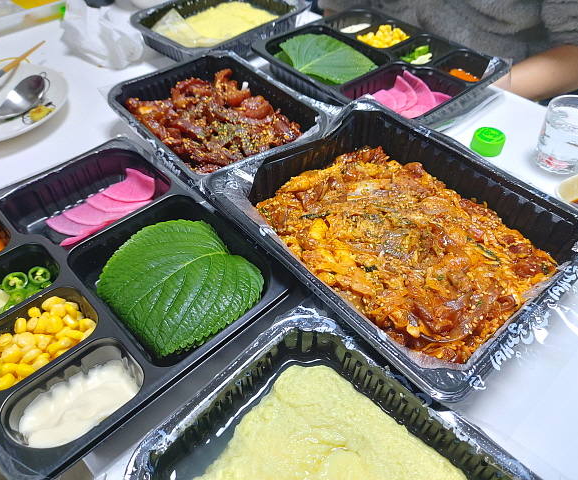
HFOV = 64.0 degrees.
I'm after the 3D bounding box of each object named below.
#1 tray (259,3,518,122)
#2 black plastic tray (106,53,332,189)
[{"bbox_3d":[0.104,-0.203,0.564,0.194,0.043,0.248,-33,54,-26],"label":"tray"},{"bbox_3d":[-0.076,-0.124,0.489,0.165,0.050,0.208,-32,54,-25],"label":"black plastic tray"}]

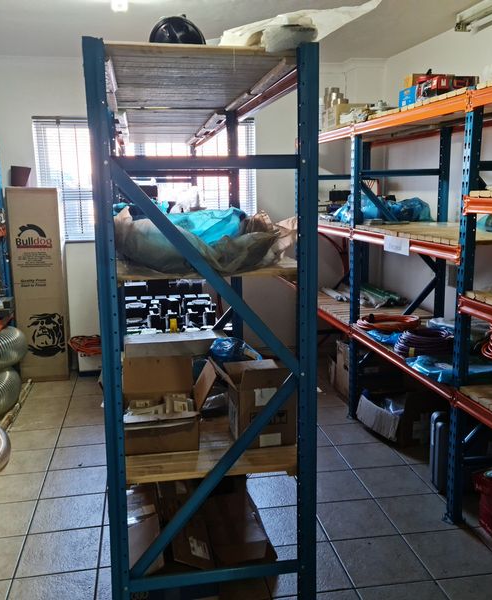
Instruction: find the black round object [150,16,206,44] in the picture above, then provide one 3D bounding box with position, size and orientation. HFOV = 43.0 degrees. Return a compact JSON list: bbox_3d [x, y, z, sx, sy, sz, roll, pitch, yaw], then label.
[{"bbox_3d":[-0.221,-0.818,2.034,0.182,0.168,0.185,-3,10,-10],"label":"black round object"}]

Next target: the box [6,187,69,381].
[{"bbox_3d":[-1.552,-0.114,4.737,0.348,1.446,0.263,-3,10,-10],"label":"box"}]

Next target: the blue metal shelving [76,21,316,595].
[{"bbox_3d":[-0.363,-0.051,3.293,0.606,1.792,3.181,-3,10,-9],"label":"blue metal shelving"}]

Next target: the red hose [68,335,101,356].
[{"bbox_3d":[-1.187,0.347,4.835,0.348,0.135,0.270,-3,10,-10],"label":"red hose"}]

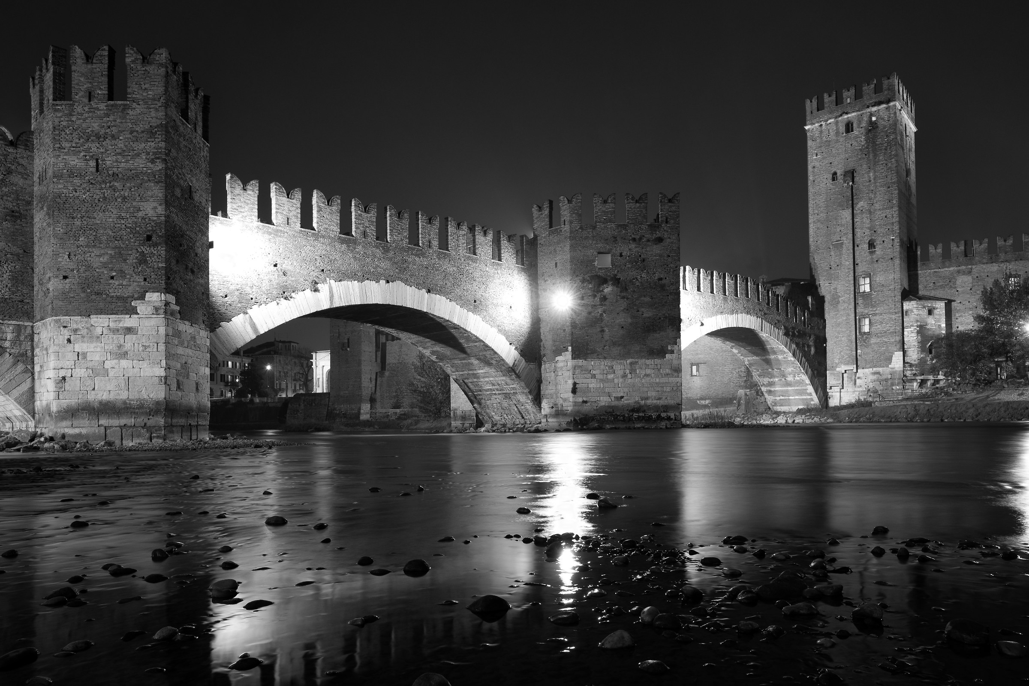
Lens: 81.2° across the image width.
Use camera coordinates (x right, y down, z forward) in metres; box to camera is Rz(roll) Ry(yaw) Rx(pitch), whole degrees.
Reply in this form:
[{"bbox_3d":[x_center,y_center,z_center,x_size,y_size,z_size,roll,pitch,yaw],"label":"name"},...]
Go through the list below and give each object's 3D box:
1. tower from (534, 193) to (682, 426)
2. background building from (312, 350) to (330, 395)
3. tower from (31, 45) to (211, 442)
[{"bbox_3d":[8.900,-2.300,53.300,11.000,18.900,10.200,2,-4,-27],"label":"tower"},{"bbox_3d":[-44.500,8.600,150.000,10.600,12.700,6.200,-1,-3,20],"label":"background building"},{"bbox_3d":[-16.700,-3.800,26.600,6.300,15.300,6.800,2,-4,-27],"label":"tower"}]

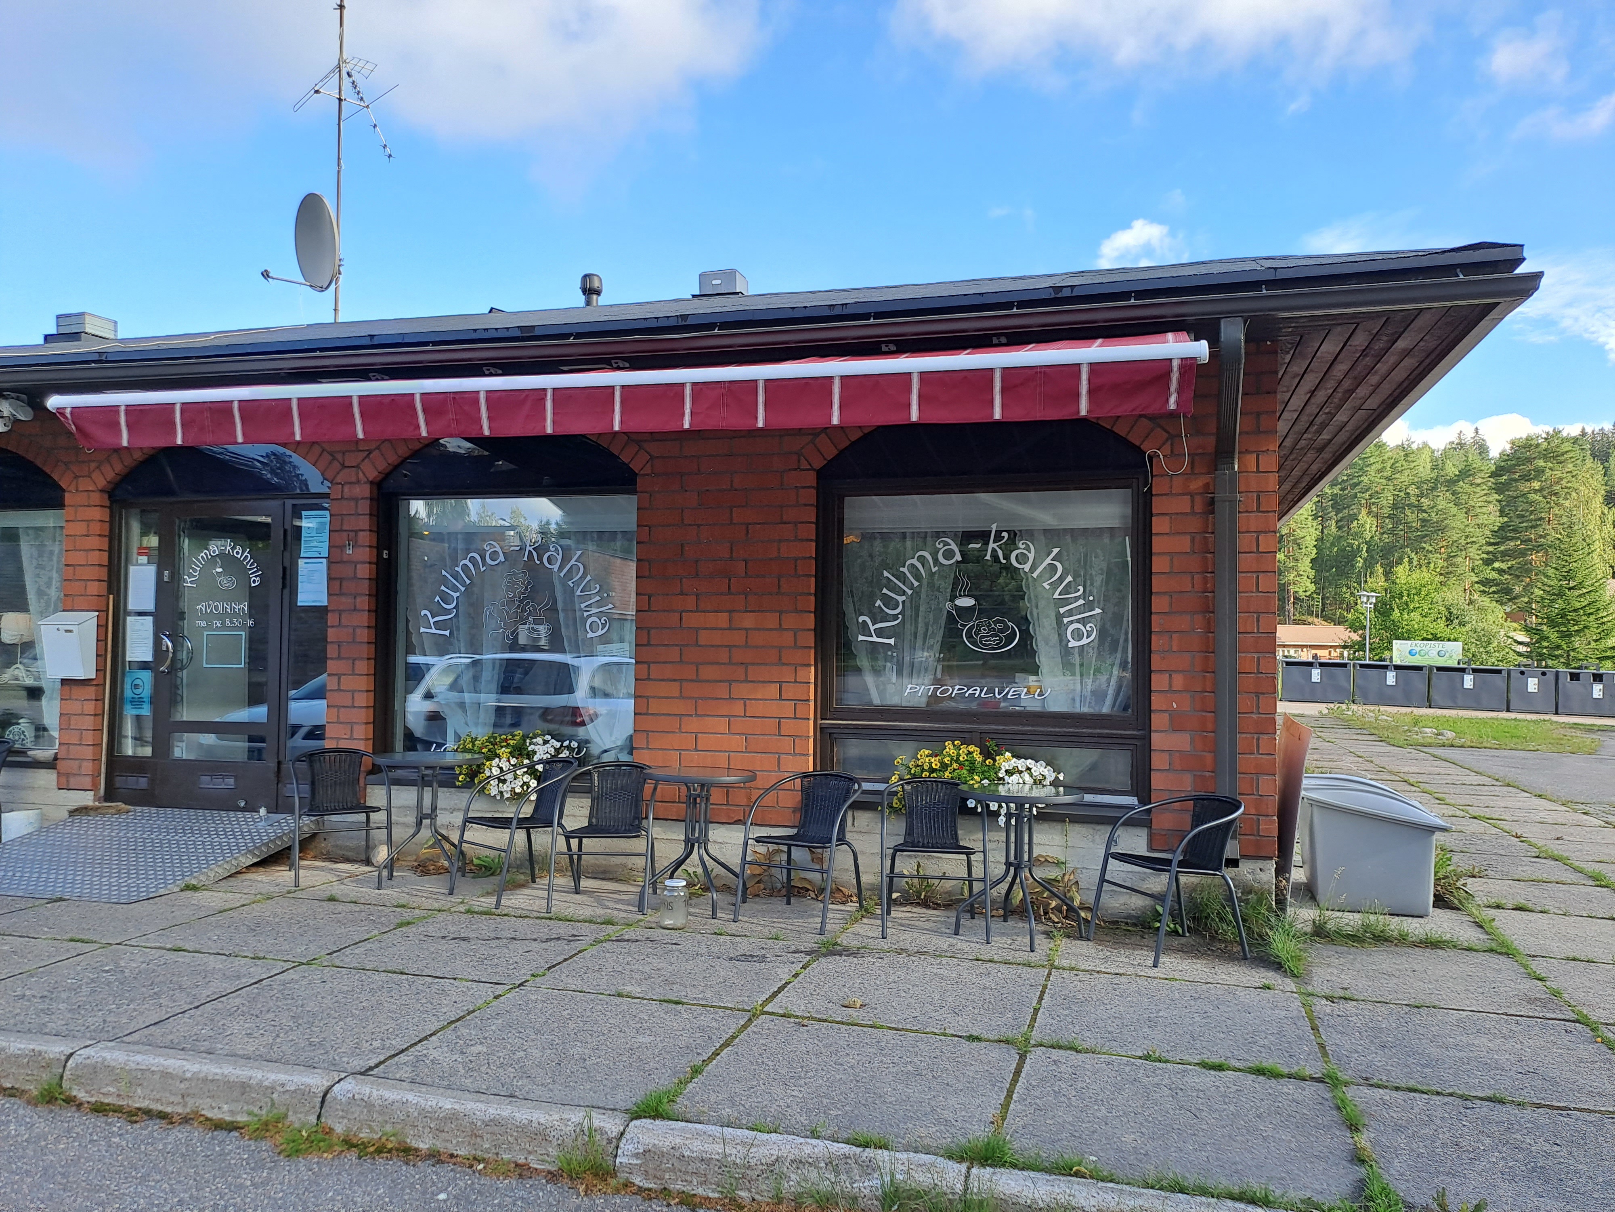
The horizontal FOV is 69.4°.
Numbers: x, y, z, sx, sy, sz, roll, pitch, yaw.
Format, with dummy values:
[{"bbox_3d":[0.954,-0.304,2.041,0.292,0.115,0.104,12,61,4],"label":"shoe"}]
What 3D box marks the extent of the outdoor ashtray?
[{"bbox_3d":[-0.660,1.473,5.798,0.140,0.226,0.140,1,-1,0],"label":"outdoor ashtray"}]

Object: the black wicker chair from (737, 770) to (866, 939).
[{"bbox_3d":[-0.006,1.238,5.991,0.540,0.706,0.570,0,-2,29],"label":"black wicker chair"}]

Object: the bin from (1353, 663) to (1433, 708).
[{"bbox_3d":[16.259,2.186,32.624,1.800,1.170,1.300,0,-2,16],"label":"bin"}]

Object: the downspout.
[{"bbox_3d":[2.107,-0.023,5.815,0.110,2.660,0.400,0,-2,16],"label":"downspout"}]

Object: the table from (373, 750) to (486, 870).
[{"bbox_3d":[-2.167,1.227,6.671,0.610,0.710,0.610,0,-1,16],"label":"table"}]

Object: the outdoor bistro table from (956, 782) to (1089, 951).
[{"bbox_3d":[1.026,1.244,5.647,0.610,0.700,0.610,0,-2,16],"label":"outdoor bistro table"}]

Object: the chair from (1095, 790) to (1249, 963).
[{"bbox_3d":[1.709,1.255,5.506,0.560,0.730,0.540,1,-1,-18],"label":"chair"}]

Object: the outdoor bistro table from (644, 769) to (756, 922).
[{"bbox_3d":[-0.570,1.242,6.148,0.610,0.700,0.610,1,-2,0],"label":"outdoor bistro table"}]

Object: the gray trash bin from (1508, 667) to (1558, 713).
[{"bbox_3d":[20.199,2.371,32.695,1.100,1.180,1.450,0,-1,23],"label":"gray trash bin"}]

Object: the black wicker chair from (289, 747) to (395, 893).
[{"bbox_3d":[-2.753,1.212,6.847,0.540,0.730,0.560,1,-1,-30],"label":"black wicker chair"}]

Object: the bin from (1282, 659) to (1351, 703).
[{"bbox_3d":[15.197,2.228,34.817,1.860,1.190,1.450,0,-1,23],"label":"bin"}]

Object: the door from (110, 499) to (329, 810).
[{"bbox_3d":[-3.954,0.314,7.992,1.860,2.100,0.100,0,-2,16],"label":"door"}]

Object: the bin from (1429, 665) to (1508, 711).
[{"bbox_3d":[18.784,2.336,33.295,1.880,1.180,1.450,0,-1,23],"label":"bin"}]

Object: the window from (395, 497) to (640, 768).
[{"bbox_3d":[-1.809,0.149,7.174,1.660,1.660,0.130,0,-1,16],"label":"window"}]

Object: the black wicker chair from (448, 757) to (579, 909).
[{"bbox_3d":[-1.599,1.221,6.424,0.540,0.730,0.560,-1,-2,44],"label":"black wicker chair"}]

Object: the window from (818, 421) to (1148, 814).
[{"bbox_3d":[0.951,0.033,6.522,1.840,2.200,0.120,0,-2,16],"label":"window"}]

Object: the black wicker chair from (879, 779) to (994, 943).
[{"bbox_3d":[0.638,1.240,5.806,0.540,0.706,0.570,0,-2,6],"label":"black wicker chair"}]

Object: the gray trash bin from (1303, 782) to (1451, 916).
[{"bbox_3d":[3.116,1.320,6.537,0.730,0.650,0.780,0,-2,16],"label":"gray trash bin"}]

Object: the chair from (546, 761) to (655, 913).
[{"bbox_3d":[-1.067,1.226,6.253,0.540,0.730,0.560,1,-1,3],"label":"chair"}]

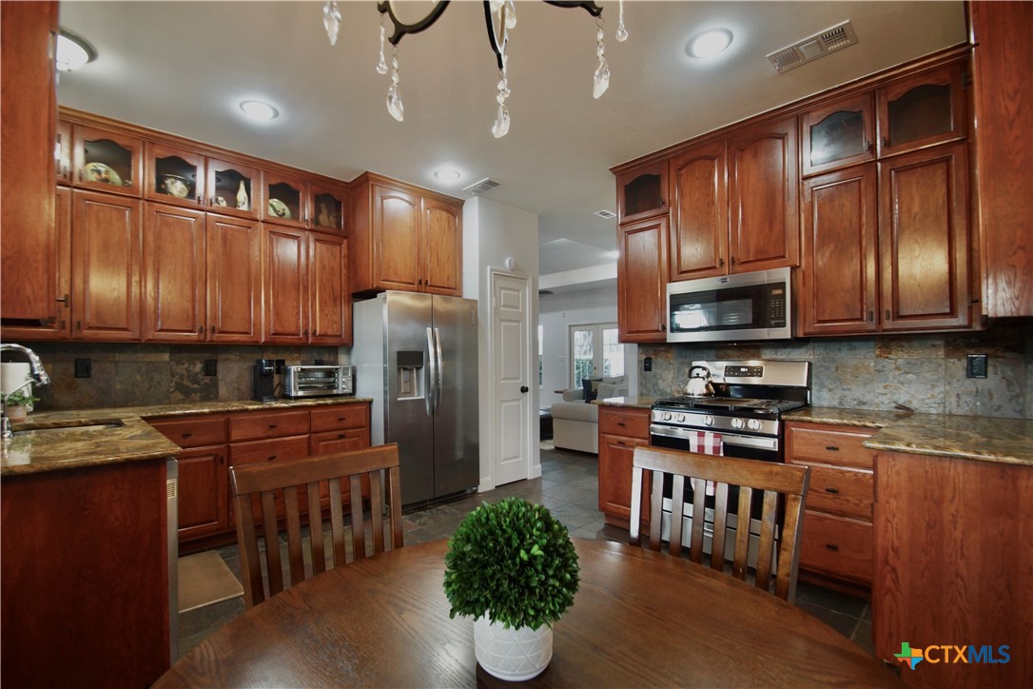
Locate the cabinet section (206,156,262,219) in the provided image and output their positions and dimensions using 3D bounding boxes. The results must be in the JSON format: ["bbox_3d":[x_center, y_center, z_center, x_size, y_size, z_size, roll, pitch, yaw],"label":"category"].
[{"bbox_3d":[-2.134,-1.110,3.202,0.338,0.385,0.330,0,-1,-44],"label":"cabinet section"}]

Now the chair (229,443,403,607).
[{"bbox_3d":[-0.422,0.824,1.082,0.475,0.995,0.560,0,-1,-37],"label":"chair"}]

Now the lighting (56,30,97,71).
[{"bbox_3d":[-2.095,-1.333,1.938,0.312,0.070,0.312,0,-1,-44],"label":"lighting"}]

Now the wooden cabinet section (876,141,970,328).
[{"bbox_3d":[2.114,-0.495,2.237,0.330,0.903,0.326,0,-1,-44],"label":"wooden cabinet section"}]

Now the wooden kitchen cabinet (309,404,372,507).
[{"bbox_3d":[-1.560,0.920,3.537,0.470,0.879,0.615,0,-1,-44],"label":"wooden kitchen cabinet"}]

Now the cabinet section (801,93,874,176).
[{"bbox_3d":[1.878,-1.134,2.481,0.330,0.382,0.340,0,-1,-44],"label":"cabinet section"}]

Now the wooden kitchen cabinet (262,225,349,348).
[{"bbox_3d":[-1.767,-0.452,3.547,0.673,0.922,0.330,0,-1,-44],"label":"wooden kitchen cabinet"}]

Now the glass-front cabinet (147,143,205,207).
[{"bbox_3d":[-2.372,-1.111,2.969,0.328,0.385,0.330,0,-1,-44],"label":"glass-front cabinet"}]

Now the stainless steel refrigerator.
[{"bbox_3d":[-0.944,0.478,3.893,0.905,1.763,0.860,0,-1,-44],"label":"stainless steel refrigerator"}]

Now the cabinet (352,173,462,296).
[{"bbox_3d":[-1.066,-0.897,4.002,0.940,0.907,0.670,0,-1,-44],"label":"cabinet"}]

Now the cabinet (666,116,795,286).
[{"bbox_3d":[1.512,-0.890,2.937,0.380,0.873,0.795,0,-1,-44],"label":"cabinet"}]

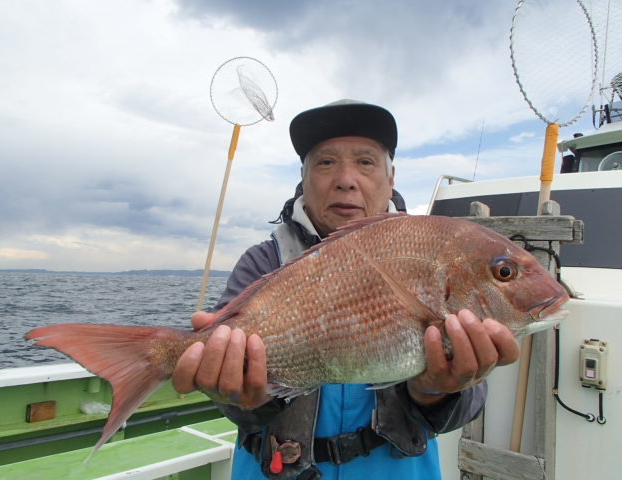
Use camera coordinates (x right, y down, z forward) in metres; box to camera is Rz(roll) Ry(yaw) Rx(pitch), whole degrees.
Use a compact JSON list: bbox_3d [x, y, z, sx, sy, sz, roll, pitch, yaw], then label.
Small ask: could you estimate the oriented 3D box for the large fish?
[{"bbox_3d":[-0.015,0.092,0.555,0.565,0.200,0.100,-10,-7,-5],"label":"large fish"}]

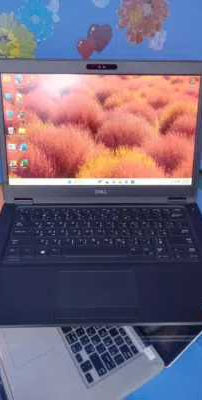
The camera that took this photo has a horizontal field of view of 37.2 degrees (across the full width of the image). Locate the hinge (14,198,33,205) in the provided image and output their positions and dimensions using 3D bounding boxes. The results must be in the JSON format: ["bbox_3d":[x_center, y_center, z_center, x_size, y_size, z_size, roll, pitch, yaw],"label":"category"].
[{"bbox_3d":[-0.132,0.001,0.515,0.032,0.011,0.011,0,38,-2],"label":"hinge"}]

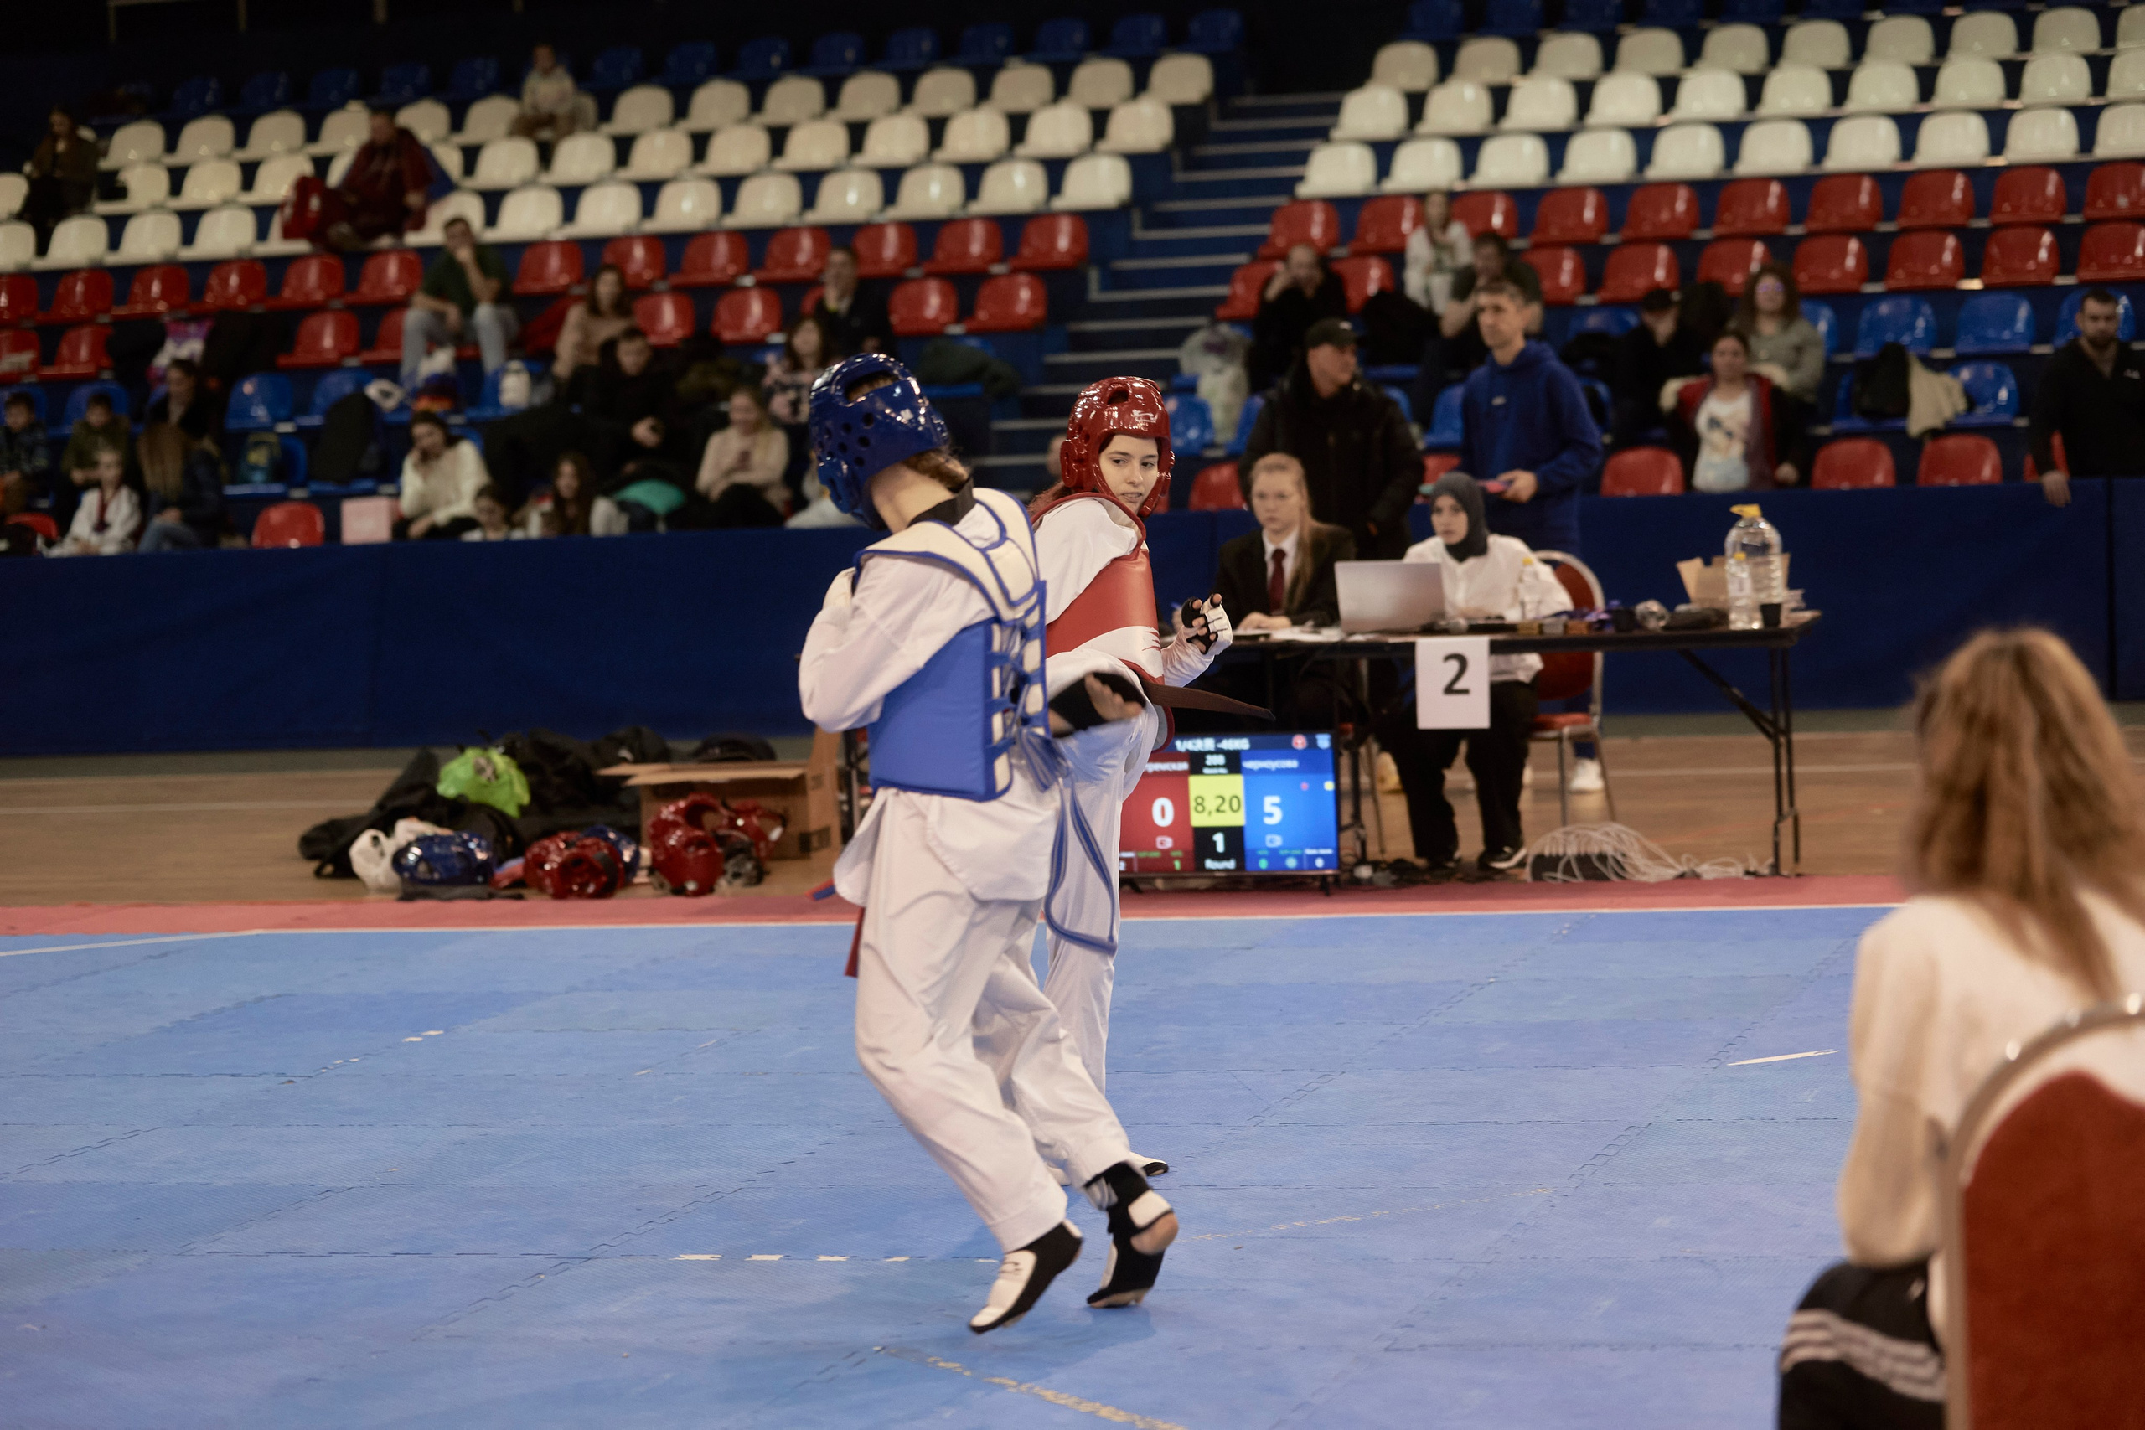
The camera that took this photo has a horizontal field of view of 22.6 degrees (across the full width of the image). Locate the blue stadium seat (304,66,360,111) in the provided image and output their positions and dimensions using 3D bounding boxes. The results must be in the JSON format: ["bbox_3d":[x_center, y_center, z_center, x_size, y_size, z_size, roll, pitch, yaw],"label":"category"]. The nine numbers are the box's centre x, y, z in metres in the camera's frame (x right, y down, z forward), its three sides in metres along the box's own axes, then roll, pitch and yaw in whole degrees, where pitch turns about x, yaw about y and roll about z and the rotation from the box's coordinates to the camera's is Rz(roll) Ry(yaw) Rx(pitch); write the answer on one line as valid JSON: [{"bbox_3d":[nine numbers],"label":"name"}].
[{"bbox_3d":[-4.440,-3.690,31.706,0.360,0.287,0.330,-2,4,16],"label":"blue stadium seat"}]

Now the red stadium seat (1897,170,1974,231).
[{"bbox_3d":[4.530,-2.695,28.115,0.400,0.330,0.390,-1,4,15],"label":"red stadium seat"}]

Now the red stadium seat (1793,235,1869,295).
[{"bbox_3d":[3.838,-2.282,27.257,0.395,0.310,0.380,-1,3,15],"label":"red stadium seat"}]

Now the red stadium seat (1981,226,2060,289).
[{"bbox_3d":[4.766,-2.303,27.010,0.395,0.310,0.380,-1,3,15],"label":"red stadium seat"}]

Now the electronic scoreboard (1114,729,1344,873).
[{"bbox_3d":[0.412,0.258,15.689,0.730,0.420,0.090,-1,4,16],"label":"electronic scoreboard"}]

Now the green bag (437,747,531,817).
[{"bbox_3d":[-1.922,0.221,17.500,0.310,0.220,0.250,-1,3,15],"label":"green bag"}]

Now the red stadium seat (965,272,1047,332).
[{"bbox_3d":[-0.362,-2.187,28.377,0.395,0.310,0.380,-1,3,15],"label":"red stadium seat"}]

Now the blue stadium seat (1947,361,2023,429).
[{"bbox_3d":[4.365,-1.544,25.809,0.390,0.310,0.370,-1,4,16],"label":"blue stadium seat"}]

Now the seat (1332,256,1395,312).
[{"bbox_3d":[1.459,-2.233,27.891,0.395,0.310,0.380,-1,3,15],"label":"seat"}]

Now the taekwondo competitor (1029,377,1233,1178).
[{"bbox_3d":[0.089,0.121,10.323,0.440,1.551,0.440,-1,4,28],"label":"taekwondo competitor"}]

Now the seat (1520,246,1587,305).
[{"bbox_3d":[2.430,-2.253,27.632,0.395,0.310,0.380,-1,3,15],"label":"seat"}]

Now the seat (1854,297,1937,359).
[{"bbox_3d":[3.843,-1.807,25.052,0.390,0.302,0.365,-1,4,16],"label":"seat"}]

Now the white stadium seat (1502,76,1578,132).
[{"bbox_3d":[2.668,-3.488,30.598,0.400,0.330,0.390,-1,4,15],"label":"white stadium seat"}]

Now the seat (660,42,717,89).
[{"bbox_3d":[-2.383,-3.941,32.690,0.400,0.300,0.380,-2,4,15],"label":"seat"}]

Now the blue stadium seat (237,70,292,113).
[{"bbox_3d":[-5.016,-3.826,33.198,0.390,0.302,0.365,-1,4,16],"label":"blue stadium seat"}]

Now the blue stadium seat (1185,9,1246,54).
[{"bbox_3d":[0.860,-4.121,32.356,0.400,0.310,0.350,-2,4,15],"label":"blue stadium seat"}]

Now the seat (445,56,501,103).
[{"bbox_3d":[-3.692,-3.875,32.818,0.390,0.302,0.365,-1,4,16],"label":"seat"}]

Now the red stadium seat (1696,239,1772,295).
[{"bbox_3d":[3.390,-2.291,27.425,0.400,0.330,0.390,-1,4,15],"label":"red stadium seat"}]

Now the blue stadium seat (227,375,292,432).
[{"bbox_3d":[-4.054,-1.523,26.252,0.360,0.287,0.330,-2,4,16],"label":"blue stadium seat"}]

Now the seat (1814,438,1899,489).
[{"bbox_3d":[3.249,-1.012,22.419,0.360,0.287,0.330,-2,4,16],"label":"seat"}]

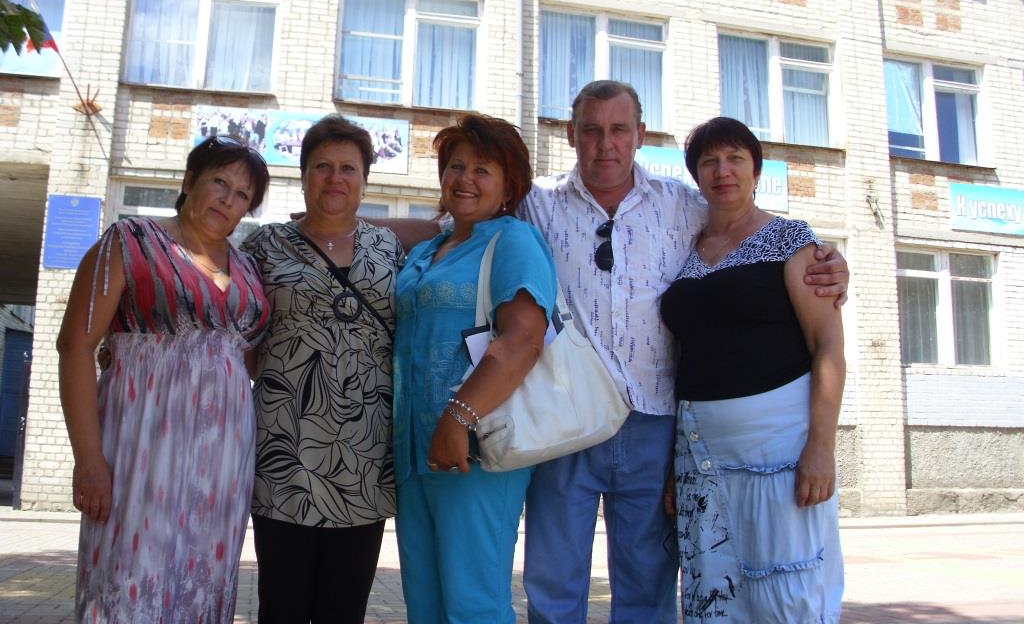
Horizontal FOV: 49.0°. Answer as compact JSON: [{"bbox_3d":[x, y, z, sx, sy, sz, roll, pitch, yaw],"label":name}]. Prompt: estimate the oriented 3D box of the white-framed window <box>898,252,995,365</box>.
[{"bbox_3d":[6.852,-0.071,17.810,1.930,1.740,0.150,3,-10,-14],"label":"white-framed window"}]

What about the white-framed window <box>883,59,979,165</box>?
[{"bbox_3d":[6.850,-3.282,18.399,1.930,1.740,0.150,3,-10,-14],"label":"white-framed window"}]

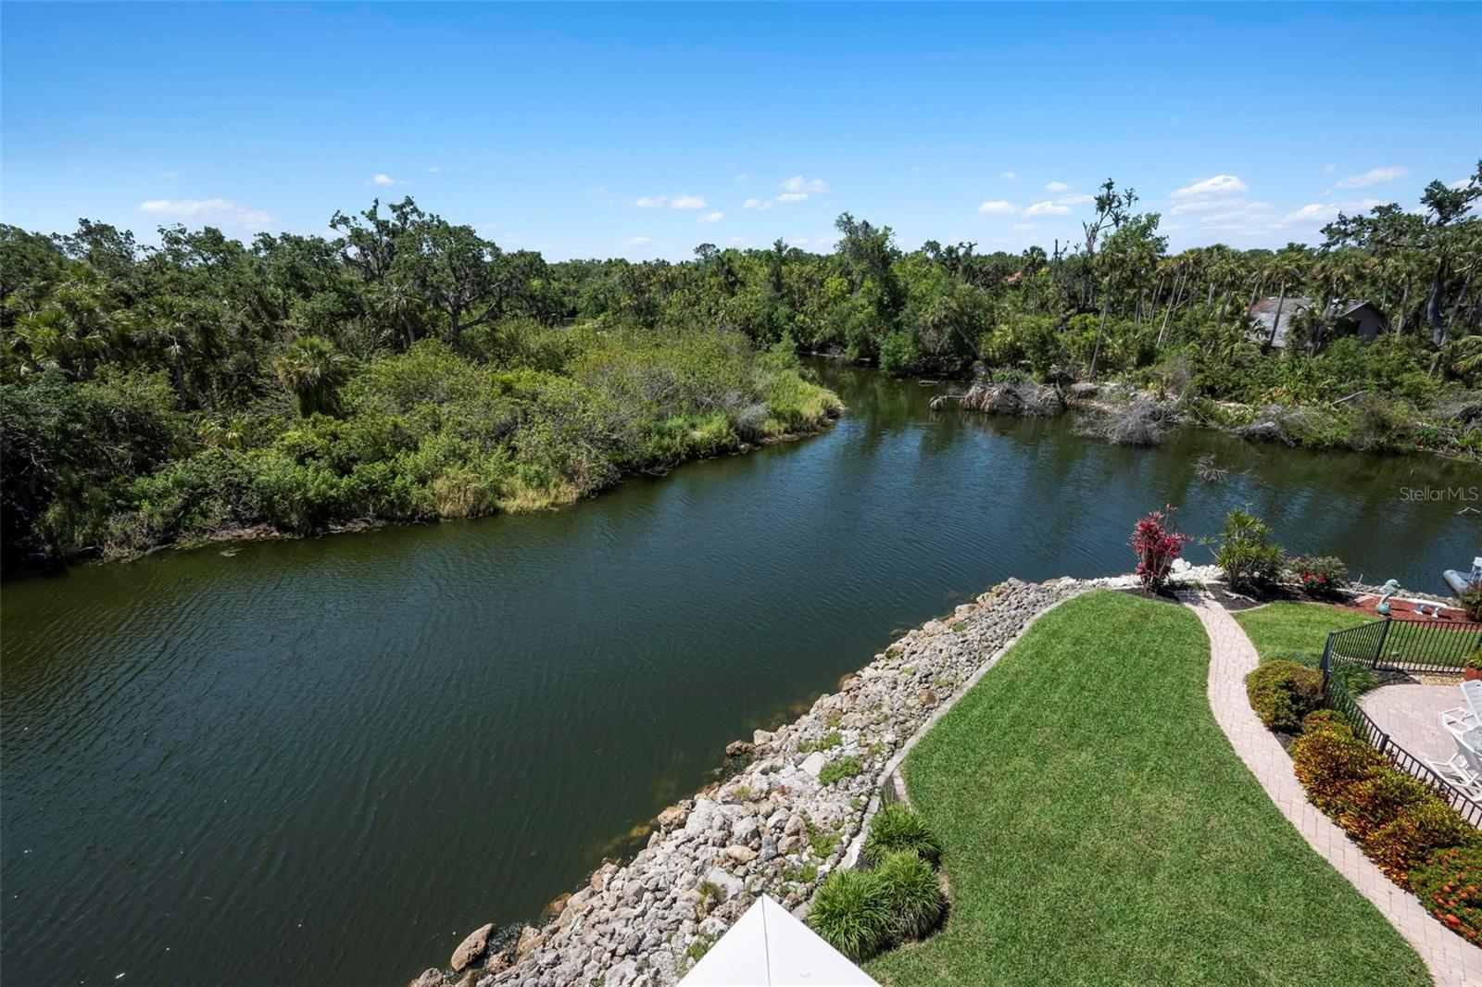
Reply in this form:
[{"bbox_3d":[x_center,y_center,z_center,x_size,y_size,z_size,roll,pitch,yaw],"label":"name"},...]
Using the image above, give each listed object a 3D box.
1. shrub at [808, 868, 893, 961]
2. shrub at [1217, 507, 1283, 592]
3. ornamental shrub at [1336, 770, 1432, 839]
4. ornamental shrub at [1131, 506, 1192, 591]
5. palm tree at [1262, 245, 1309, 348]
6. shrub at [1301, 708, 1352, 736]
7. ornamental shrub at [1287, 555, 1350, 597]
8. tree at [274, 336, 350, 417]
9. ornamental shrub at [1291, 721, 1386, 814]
[{"bbox_3d":[1.460,5.650,8.860,1.130,0.780,1.130,-1,19,0],"label":"shrub"},{"bbox_3d":[13.920,1.560,18.100,1.500,2.300,1.400,-1,19,0],"label":"shrub"},{"bbox_3d":[10.200,4.970,10.500,1.050,0.850,1.050,-1,19,0],"label":"ornamental shrub"},{"bbox_3d":[11.600,1.500,18.150,1.400,2.400,1.350,-1,19,0],"label":"ornamental shrub"},{"bbox_3d":[39.769,-13.318,49.606,3.400,10.000,3.300,-1,19,0],"label":"palm tree"},{"bbox_3d":[10.850,4.410,12.200,0.780,0.750,0.750,-1,19,0],"label":"shrub"},{"bbox_3d":[15.760,2.270,18.000,1.250,1.000,1.100,-1,19,0],"label":"ornamental shrub"},{"bbox_3d":[-23.419,-5.764,36.964,4.100,6.000,4.000,-1,19,0],"label":"tree"},{"bbox_3d":[10.030,4.580,11.080,1.000,1.050,1.200,-1,19,0],"label":"ornamental shrub"}]

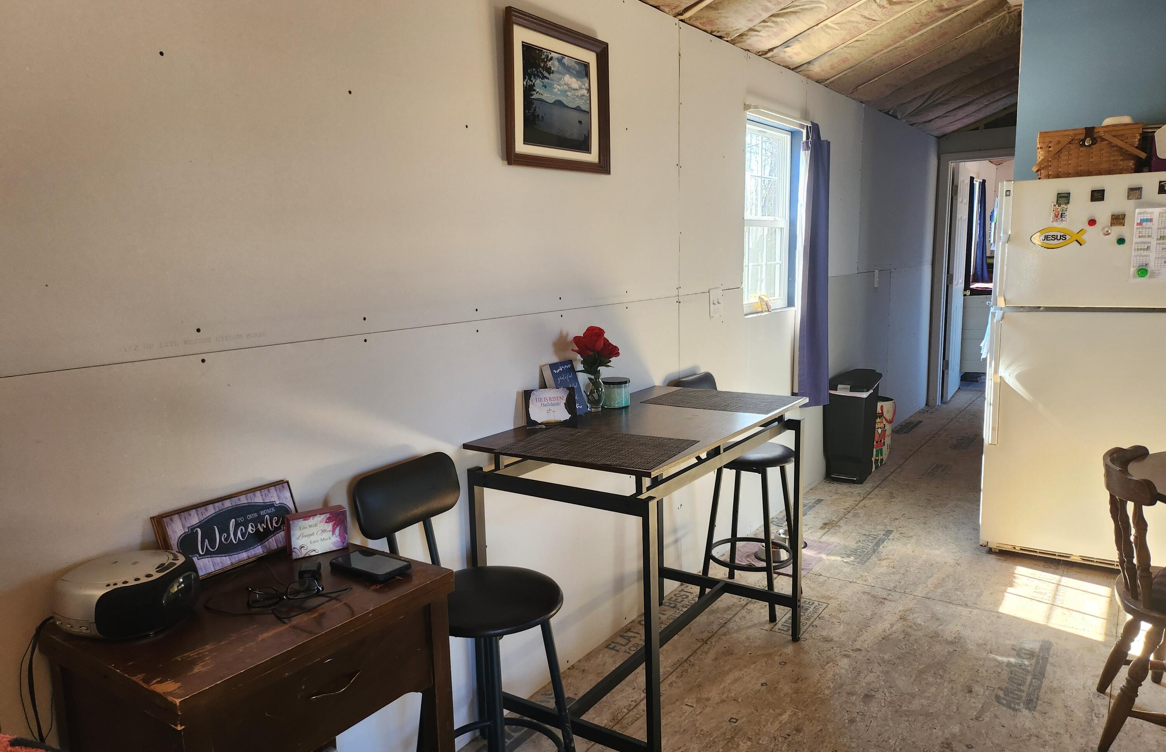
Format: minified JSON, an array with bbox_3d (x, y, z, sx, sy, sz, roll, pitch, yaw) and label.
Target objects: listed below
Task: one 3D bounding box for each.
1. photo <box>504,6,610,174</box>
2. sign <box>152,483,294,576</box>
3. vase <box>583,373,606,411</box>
[{"bbox_3d":[-0.062,-0.858,2.518,0.025,0.432,0.506,5,11,35],"label":"photo"},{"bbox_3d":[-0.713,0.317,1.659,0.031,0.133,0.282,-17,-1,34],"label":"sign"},{"bbox_3d":[0.040,0.053,2.690,0.070,0.123,0.070,-1,9,0],"label":"vase"}]

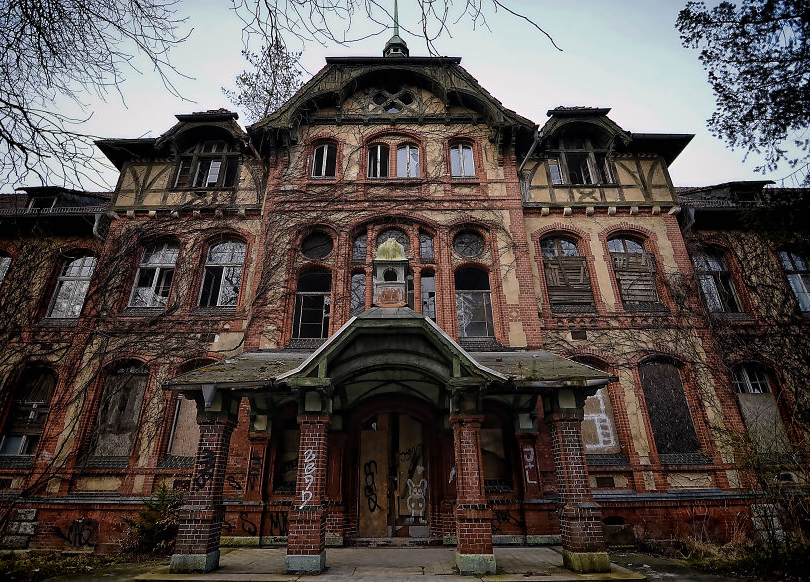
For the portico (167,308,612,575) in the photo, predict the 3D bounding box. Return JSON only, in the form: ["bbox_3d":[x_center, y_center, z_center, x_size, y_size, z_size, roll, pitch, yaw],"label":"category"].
[{"bbox_3d":[-0.268,3.014,8.676,8.550,4.950,3.450,0,-22,0],"label":"portico"}]

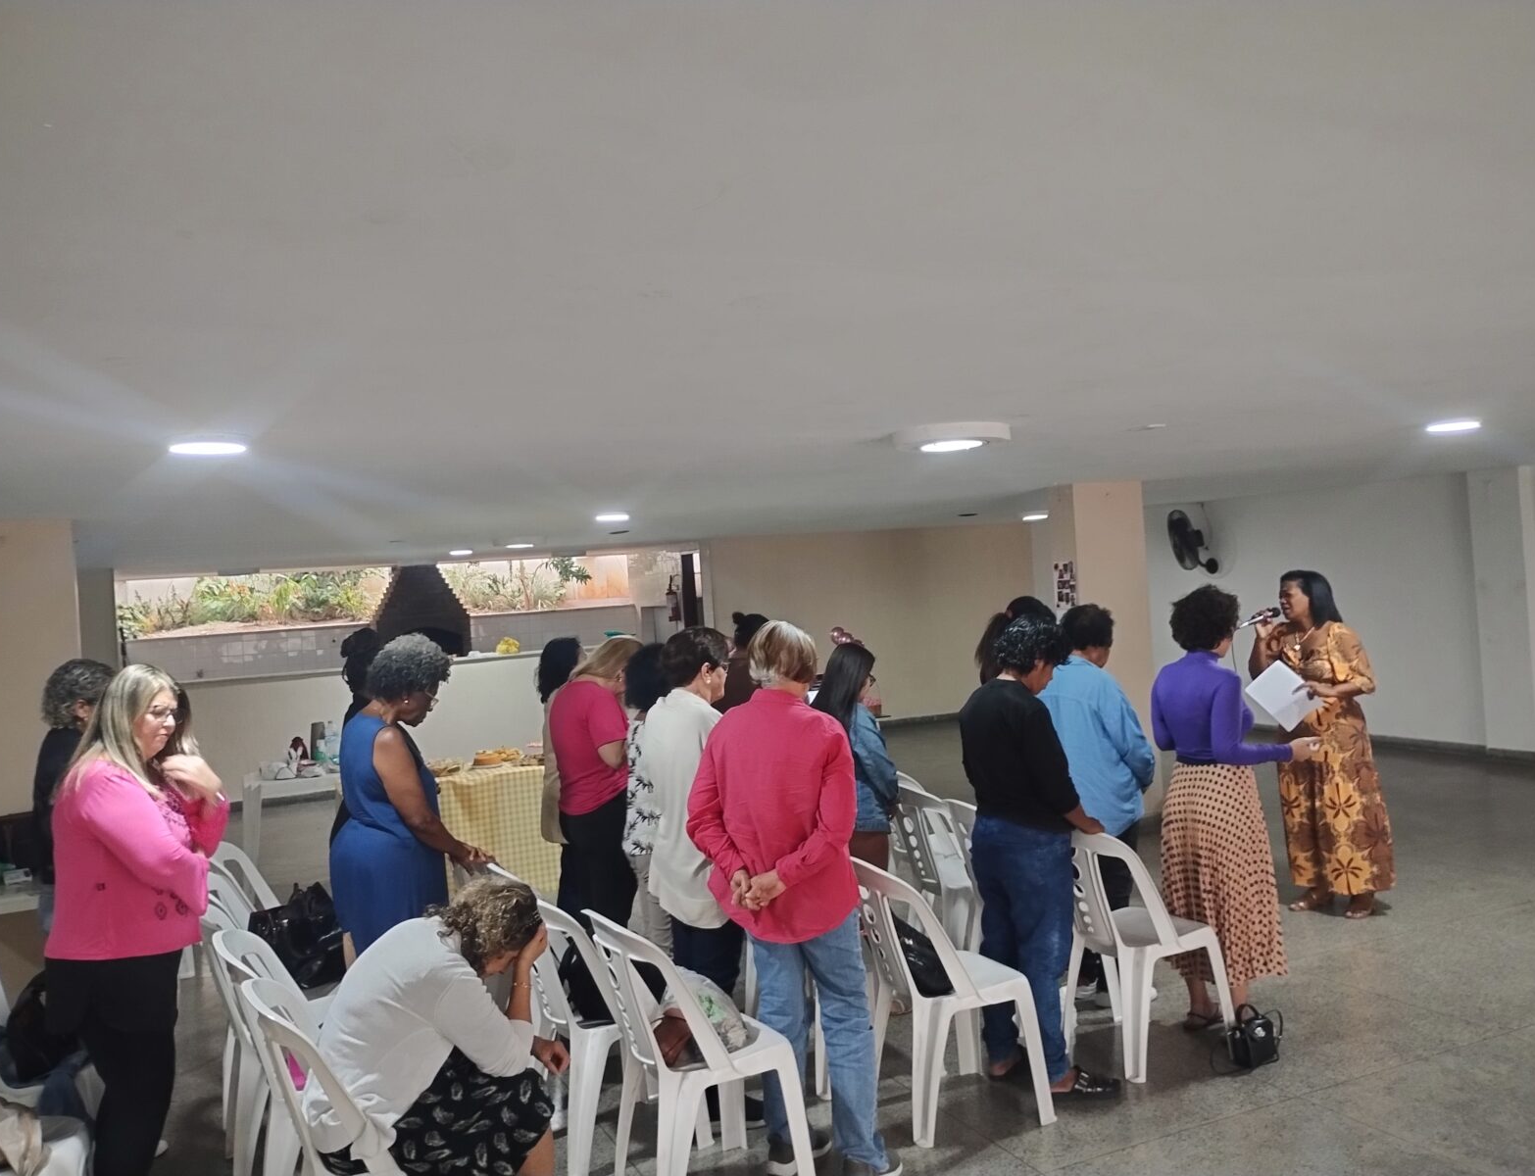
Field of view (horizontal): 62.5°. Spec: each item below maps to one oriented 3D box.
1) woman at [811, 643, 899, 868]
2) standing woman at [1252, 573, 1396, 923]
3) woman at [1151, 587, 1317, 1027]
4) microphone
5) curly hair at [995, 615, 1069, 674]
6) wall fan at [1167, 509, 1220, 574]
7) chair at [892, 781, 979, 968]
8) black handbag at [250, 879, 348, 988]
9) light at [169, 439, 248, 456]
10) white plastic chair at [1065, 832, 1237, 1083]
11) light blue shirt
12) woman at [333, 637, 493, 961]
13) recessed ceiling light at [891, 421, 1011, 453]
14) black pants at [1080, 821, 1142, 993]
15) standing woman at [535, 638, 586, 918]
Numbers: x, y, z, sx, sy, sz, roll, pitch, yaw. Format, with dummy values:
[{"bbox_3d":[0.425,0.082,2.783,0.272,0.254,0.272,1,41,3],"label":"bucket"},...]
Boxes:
[{"bbox_3d":[0.369,0.939,5.000,0.360,1.490,0.430,-4,1,-20],"label":"woman"},{"bbox_3d":[2.639,0.738,6.094,0.480,1.630,0.530,-4,0,-30],"label":"standing woman"},{"bbox_3d":[1.696,0.797,4.620,0.550,1.610,0.500,-4,1,-32],"label":"woman"},{"bbox_3d":[2.277,0.138,5.850,0.210,0.050,0.050,-25,0,-13],"label":"microphone"},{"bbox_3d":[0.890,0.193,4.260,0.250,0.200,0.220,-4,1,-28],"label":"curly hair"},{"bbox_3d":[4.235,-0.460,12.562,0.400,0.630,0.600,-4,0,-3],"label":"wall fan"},{"bbox_3d":[0.797,1.262,5.447,0.500,0.820,0.470,-4,0,-23],"label":"chair"},{"bbox_3d":[-1.644,1.216,4.420,0.340,0.360,0.210,-4,1,-37],"label":"black handbag"},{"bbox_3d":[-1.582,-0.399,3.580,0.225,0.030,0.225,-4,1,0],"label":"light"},{"bbox_3d":[1.263,1.227,4.473,0.500,0.820,0.470,-4,0,-28],"label":"white plastic chair"},{"bbox_3d":[1.300,0.619,5.000,0.340,0.720,0.480,-4,0,-26],"label":"light blue shirt"},{"bbox_3d":[-1.171,0.981,4.150,0.520,1.620,0.460,-4,1,-14],"label":"woman"},{"bbox_3d":[0.690,-0.565,4.750,0.450,0.060,0.450,-4,0,-24],"label":"recessed ceiling light"},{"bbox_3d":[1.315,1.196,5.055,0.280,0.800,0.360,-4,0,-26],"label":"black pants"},{"bbox_3d":[-0.800,0.986,5.545,0.340,1.580,0.470,-4,0,-24],"label":"standing woman"}]

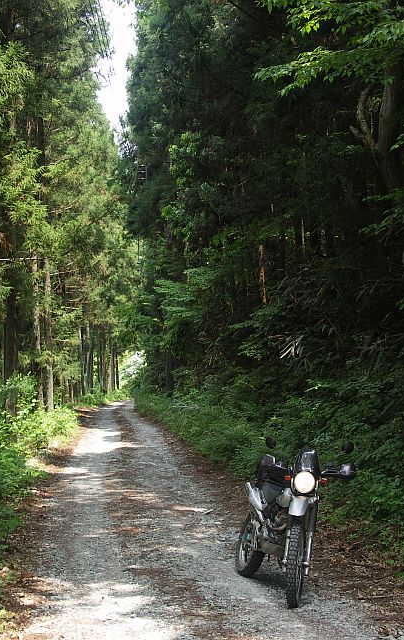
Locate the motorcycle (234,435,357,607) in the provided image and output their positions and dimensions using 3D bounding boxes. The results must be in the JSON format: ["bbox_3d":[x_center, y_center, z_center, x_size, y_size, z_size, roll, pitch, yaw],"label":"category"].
[{"bbox_3d":[0.615,1.645,7.600,0.830,1.290,2.050,6,-5,-12],"label":"motorcycle"}]

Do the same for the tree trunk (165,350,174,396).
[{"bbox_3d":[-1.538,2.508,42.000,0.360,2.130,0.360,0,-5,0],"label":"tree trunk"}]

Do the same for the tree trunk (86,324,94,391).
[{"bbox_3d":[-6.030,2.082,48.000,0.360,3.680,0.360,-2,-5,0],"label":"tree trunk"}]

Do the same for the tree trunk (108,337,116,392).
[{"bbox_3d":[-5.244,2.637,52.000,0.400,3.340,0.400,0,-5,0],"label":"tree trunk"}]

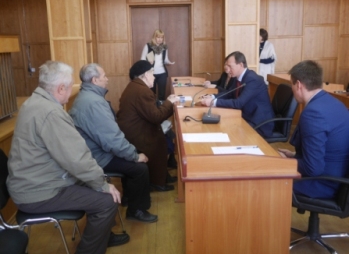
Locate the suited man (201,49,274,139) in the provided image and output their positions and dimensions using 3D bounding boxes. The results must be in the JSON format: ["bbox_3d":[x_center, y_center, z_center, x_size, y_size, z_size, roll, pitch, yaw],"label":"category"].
[{"bbox_3d":[0.647,-0.106,4.190,0.730,1.340,0.520,-2,12,0],"label":"suited man"}]

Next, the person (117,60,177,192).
[{"bbox_3d":[-0.271,-0.016,4.000,0.620,1.290,0.500,-3,12,-6],"label":"person"}]

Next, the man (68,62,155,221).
[{"bbox_3d":[-0.497,0.112,3.392,0.710,1.300,0.530,-2,12,0],"label":"man"}]

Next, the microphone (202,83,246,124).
[{"bbox_3d":[0.424,-0.210,3.503,0.390,0.335,0.150,-2,12,0],"label":"microphone"}]

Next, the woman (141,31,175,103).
[{"bbox_3d":[-0.241,-0.772,6.733,0.520,1.650,0.420,-6,13,-20],"label":"woman"}]

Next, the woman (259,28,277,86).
[{"bbox_3d":[1.606,-0.909,7.175,0.420,1.640,0.460,-7,13,-24],"label":"woman"}]

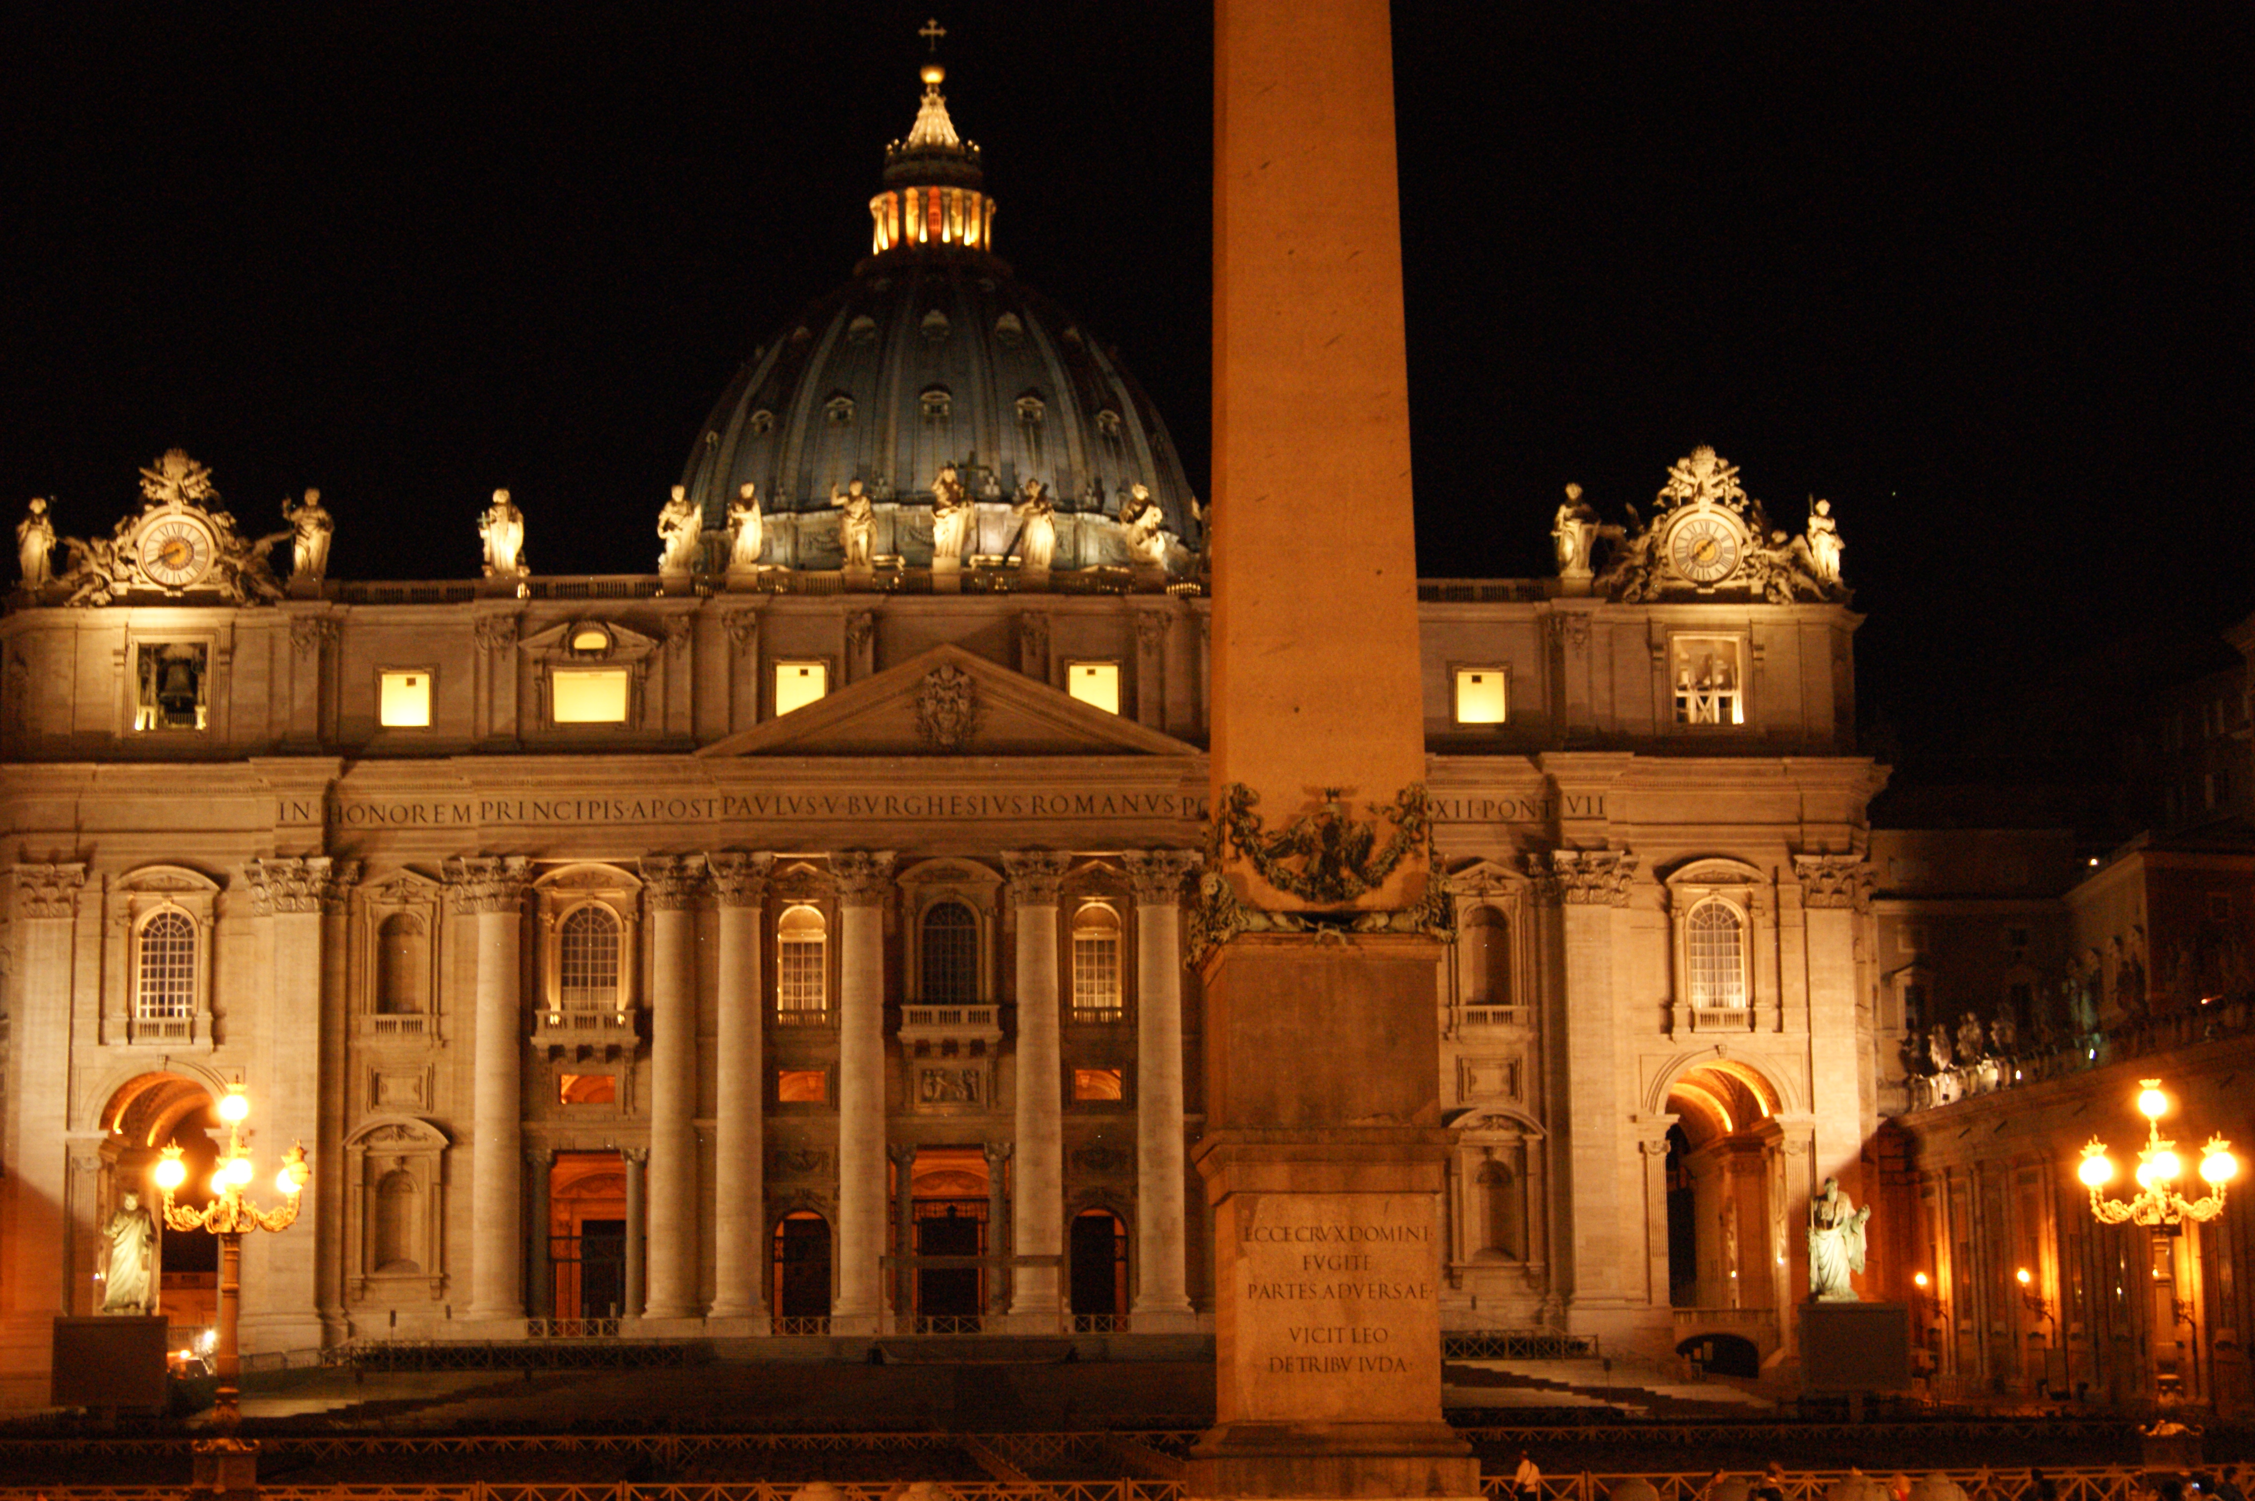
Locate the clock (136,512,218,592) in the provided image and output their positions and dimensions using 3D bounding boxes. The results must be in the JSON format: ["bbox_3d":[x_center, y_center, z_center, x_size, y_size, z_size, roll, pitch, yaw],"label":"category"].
[{"bbox_3d":[-58.490,-12.191,231.030,4.874,4.890,0.800,0,-10,-3],"label":"clock"}]

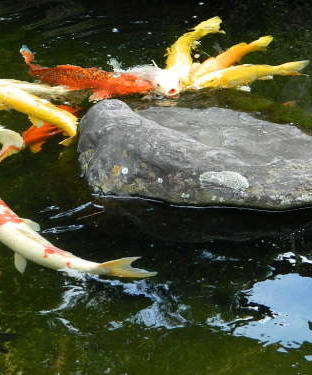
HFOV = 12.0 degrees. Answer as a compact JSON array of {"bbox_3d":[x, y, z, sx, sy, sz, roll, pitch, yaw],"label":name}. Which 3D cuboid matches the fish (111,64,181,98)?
[{"bbox_3d":[-0.017,-0.306,4.100,0.109,0.130,0.323,-20,34,-33],"label":"fish"}]

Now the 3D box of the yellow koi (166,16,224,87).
[{"bbox_3d":[0.110,-0.394,4.267,0.132,0.110,0.521,6,29,12],"label":"yellow koi"}]

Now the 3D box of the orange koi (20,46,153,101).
[{"bbox_3d":[-0.221,-0.300,4.089,0.474,0.110,0.257,12,30,21],"label":"orange koi"}]

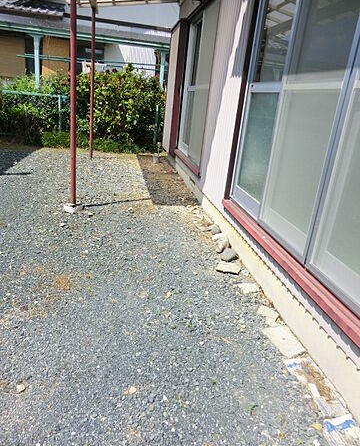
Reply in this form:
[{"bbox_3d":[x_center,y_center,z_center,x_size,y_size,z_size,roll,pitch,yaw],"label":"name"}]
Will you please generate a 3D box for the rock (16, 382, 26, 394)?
[{"bbox_3d":[-0.683,0.715,1.436,0.035,0.025,0.047,2,21,-12],"label":"rock"}]

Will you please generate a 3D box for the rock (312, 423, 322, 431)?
[{"bbox_3d":[0.584,0.867,1.413,0.038,0.016,0.032,2,21,-12],"label":"rock"}]

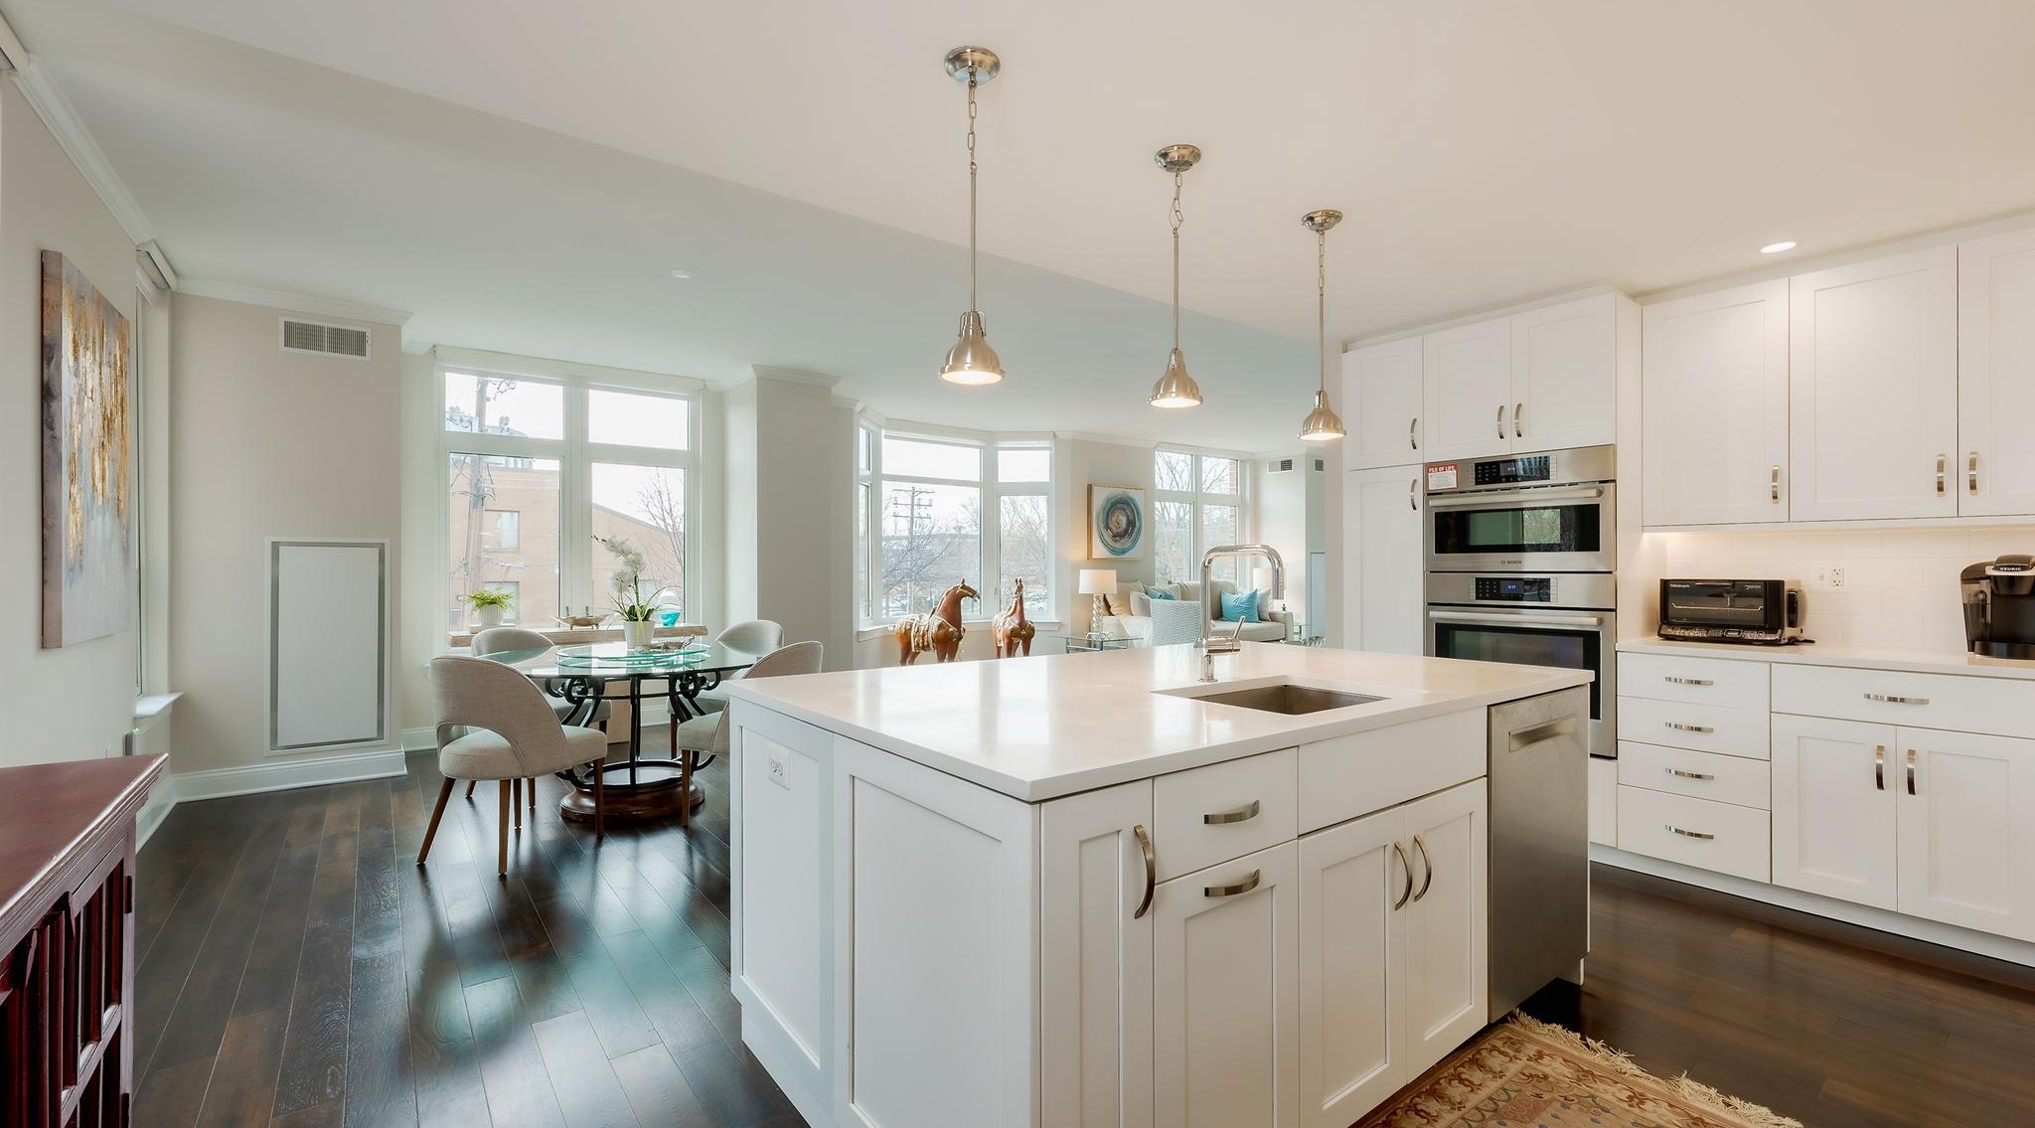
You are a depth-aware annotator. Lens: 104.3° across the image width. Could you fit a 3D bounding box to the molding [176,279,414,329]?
[{"bbox_3d":[-3.931,-1.422,4.338,0.975,0.080,0.065,0,0,-36],"label":"molding"}]

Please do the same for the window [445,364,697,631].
[{"bbox_3d":[-3.230,-0.394,5.839,1.636,1.870,0.120,0,0,-36],"label":"window"}]

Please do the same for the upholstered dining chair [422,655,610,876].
[{"bbox_3d":[-2.163,0.807,3.397,0.510,0.855,0.530,0,0,20],"label":"upholstered dining chair"}]

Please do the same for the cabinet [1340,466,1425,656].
[{"bbox_3d":[2.024,0.326,4.080,0.600,1.605,0.406,0,0,-39],"label":"cabinet"}]

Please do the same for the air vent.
[{"bbox_3d":[-3.859,-1.248,4.419,0.386,0.186,0.020,0,0,-36],"label":"air vent"}]

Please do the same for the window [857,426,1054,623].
[{"bbox_3d":[-0.651,-0.390,8.251,2.350,1.900,0.420,0,0,-37],"label":"window"}]

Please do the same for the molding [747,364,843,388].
[{"bbox_3d":[-1.711,-1.439,6.154,0.728,0.090,0.080,0,0,-36],"label":"molding"}]

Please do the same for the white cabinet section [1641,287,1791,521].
[{"bbox_3d":[2.910,-0.611,3.271,0.330,0.932,0.447,0,0,-39],"label":"white cabinet section"}]

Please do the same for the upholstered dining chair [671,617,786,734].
[{"bbox_3d":[-1.730,0.807,4.730,0.510,0.855,0.530,0,0,20],"label":"upholstered dining chair"}]

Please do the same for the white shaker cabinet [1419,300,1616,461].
[{"bbox_3d":[2.402,-0.779,3.645,0.610,0.606,0.741,0,0,-39],"label":"white shaker cabinet"}]

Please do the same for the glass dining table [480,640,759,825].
[{"bbox_3d":[-1.950,0.859,4.120,1.470,0.760,1.470,0,0,-39],"label":"glass dining table"}]

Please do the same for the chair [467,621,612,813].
[{"bbox_3d":[-2.585,0.807,4.255,0.530,0.855,0.510,0,0,18],"label":"chair"}]

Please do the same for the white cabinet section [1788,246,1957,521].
[{"bbox_3d":[3.166,-0.618,2.929,0.330,0.914,0.411,0,0,-39],"label":"white cabinet section"}]

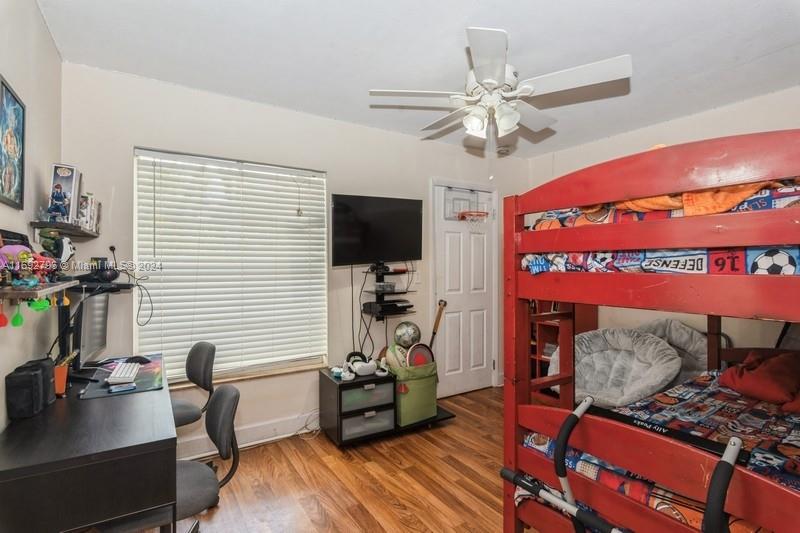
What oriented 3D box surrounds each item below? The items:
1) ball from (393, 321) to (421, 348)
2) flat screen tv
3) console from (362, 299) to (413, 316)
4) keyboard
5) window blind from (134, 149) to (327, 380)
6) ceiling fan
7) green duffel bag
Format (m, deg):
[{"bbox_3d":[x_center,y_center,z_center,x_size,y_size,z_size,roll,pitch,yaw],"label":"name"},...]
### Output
[{"bbox_3d":[0.066,0.568,3.130,0.220,0.220,0.220,0,0,0],"label":"ball"},{"bbox_3d":[-0.160,-0.290,3.070,0.910,0.525,0.060,-5,9,-40],"label":"flat screen tv"},{"bbox_3d":[-0.104,0.326,3.047,0.285,0.062,0.280,0,0,-30],"label":"console"},{"bbox_3d":[-1.303,0.503,1.795,0.107,0.028,0.310,0,0,-30],"label":"keyboard"},{"bbox_3d":[-1.142,-0.010,2.721,1.268,1.485,0.060,0,0,-30],"label":"window blind"},{"bbox_3d":[0.485,-0.935,2.070,1.280,0.500,1.280,0,0,-30],"label":"ceiling fan"},{"bbox_3d":[0.056,0.985,3.086,0.365,0.430,0.340,0,0,-32],"label":"green duffel bag"}]

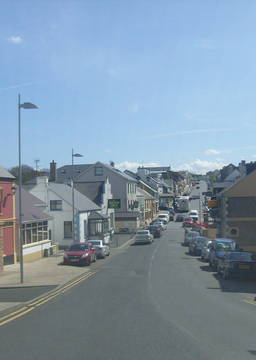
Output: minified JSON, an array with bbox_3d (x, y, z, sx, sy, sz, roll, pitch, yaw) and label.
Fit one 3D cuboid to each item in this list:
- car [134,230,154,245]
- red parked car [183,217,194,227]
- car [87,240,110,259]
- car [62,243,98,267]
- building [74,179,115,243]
[{"bbox_3d":[1.905,6.476,55.533,1.740,1.450,4.400,-1,-3,7],"label":"car"},{"bbox_3d":[9.591,6.685,77.012,1.750,1.470,4.200,-1,-1,7],"label":"red parked car"},{"bbox_3d":[-2.674,5.977,42.255,1.730,1.450,4.300,-1,-4,5],"label":"car"},{"bbox_3d":[-3.382,5.193,34.263,1.760,1.480,4.250,-1,-5,3],"label":"car"},{"bbox_3d":[-6.500,3.650,61.600,8.000,7.600,8.500,-1,-2,7],"label":"building"}]

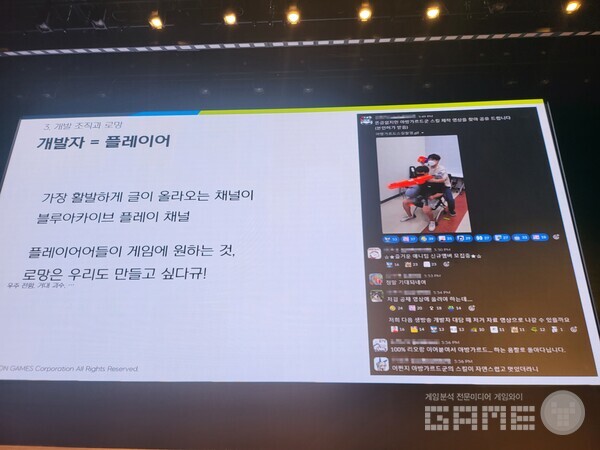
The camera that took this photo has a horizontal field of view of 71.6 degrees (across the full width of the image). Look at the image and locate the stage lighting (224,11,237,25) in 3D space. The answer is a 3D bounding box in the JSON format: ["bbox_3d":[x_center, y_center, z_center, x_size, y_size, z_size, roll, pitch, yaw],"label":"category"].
[{"bbox_3d":[-1.397,-4.170,8.361,0.264,0.317,0.282,-1,-55,3],"label":"stage lighting"}]

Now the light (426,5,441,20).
[{"bbox_3d":[2.594,-4.129,8.083,0.276,0.331,0.294,-1,-55,3],"label":"light"}]

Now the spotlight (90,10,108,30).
[{"bbox_3d":[-4.127,-4.230,8.562,0.336,0.403,0.358,-1,-55,3],"label":"spotlight"}]

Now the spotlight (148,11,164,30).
[{"bbox_3d":[-2.917,-4.157,8.456,0.309,0.371,0.330,-1,-55,3],"label":"spotlight"}]

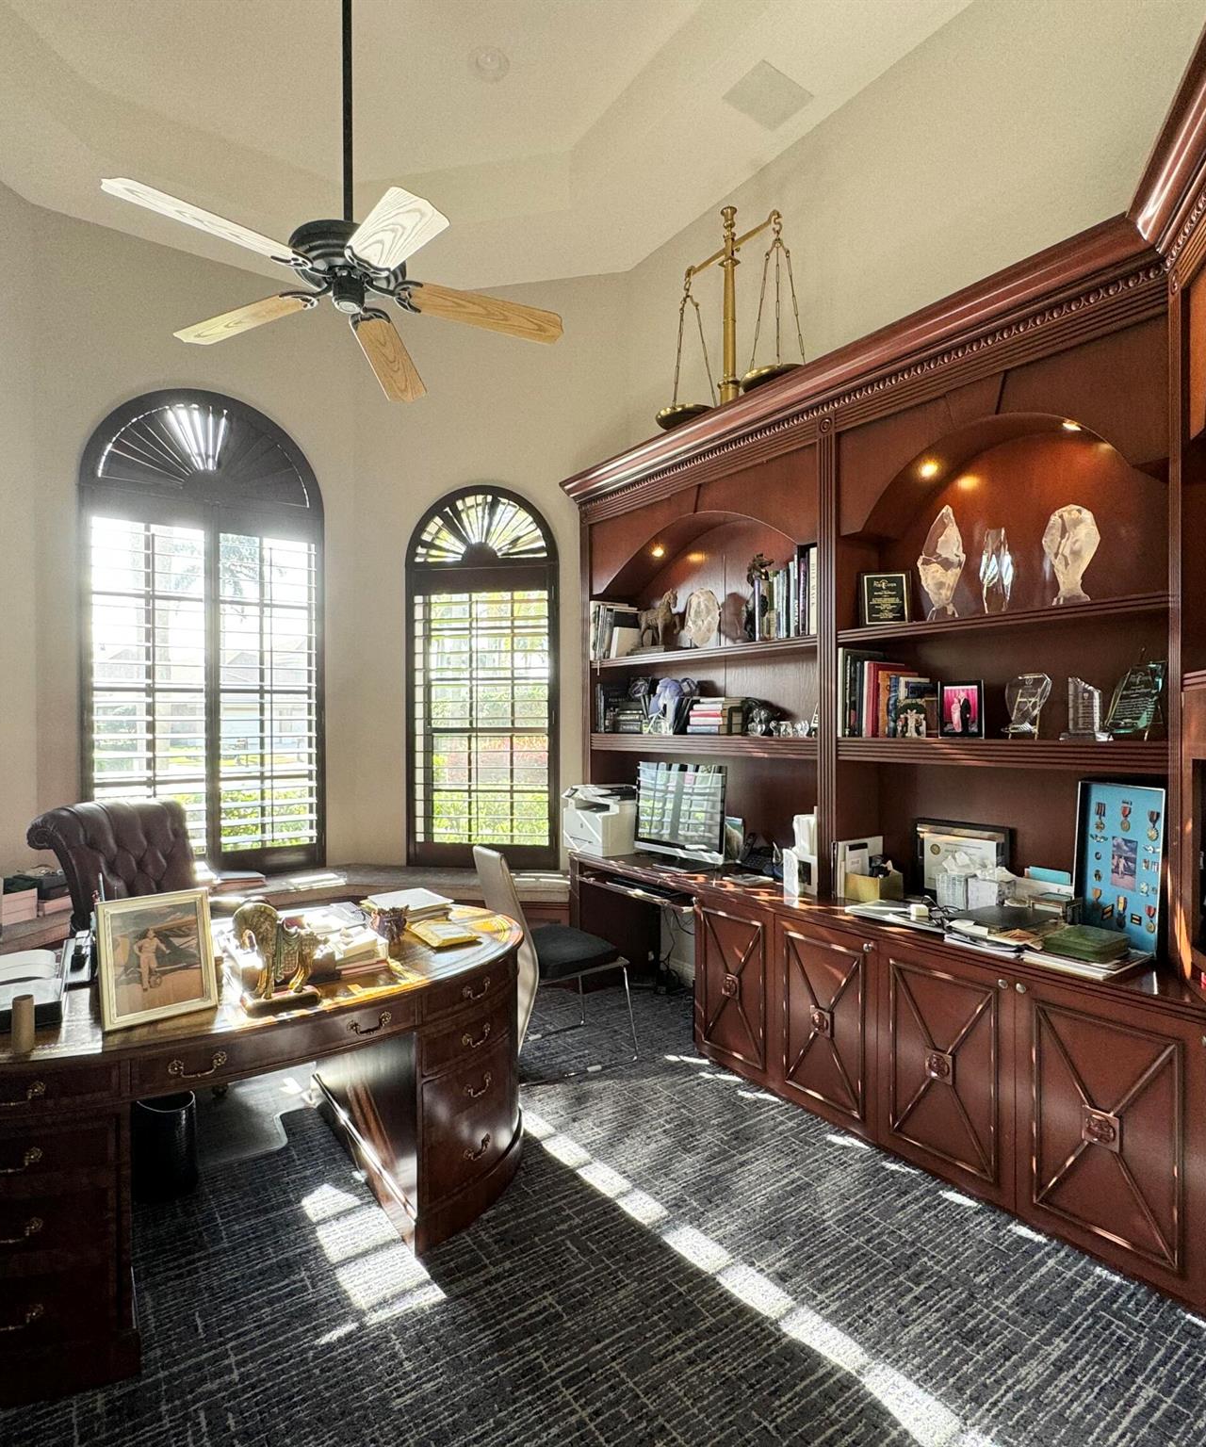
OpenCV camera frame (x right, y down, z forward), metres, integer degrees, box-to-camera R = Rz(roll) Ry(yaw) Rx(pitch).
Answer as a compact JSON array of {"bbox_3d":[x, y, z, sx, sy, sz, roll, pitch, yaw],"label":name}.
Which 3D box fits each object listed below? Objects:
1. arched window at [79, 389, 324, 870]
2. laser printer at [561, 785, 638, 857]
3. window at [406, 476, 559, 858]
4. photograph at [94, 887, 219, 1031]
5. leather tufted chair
[{"bbox_3d":[-2.309,-0.511,4.596,1.283,2.842,0.120,-1,0,-34],"label":"arched window"},{"bbox_3d":[0.062,0.523,4.338,0.410,0.335,0.420,-1,0,-33],"label":"laser printer"},{"bbox_3d":[-0.749,-0.282,4.871,1.003,2.365,0.120,0,0,11],"label":"window"},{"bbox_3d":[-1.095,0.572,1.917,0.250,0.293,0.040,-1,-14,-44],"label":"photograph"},{"bbox_3d":[-1.786,0.907,3.256,0.760,1.120,0.700,0,0,22],"label":"leather tufted chair"}]

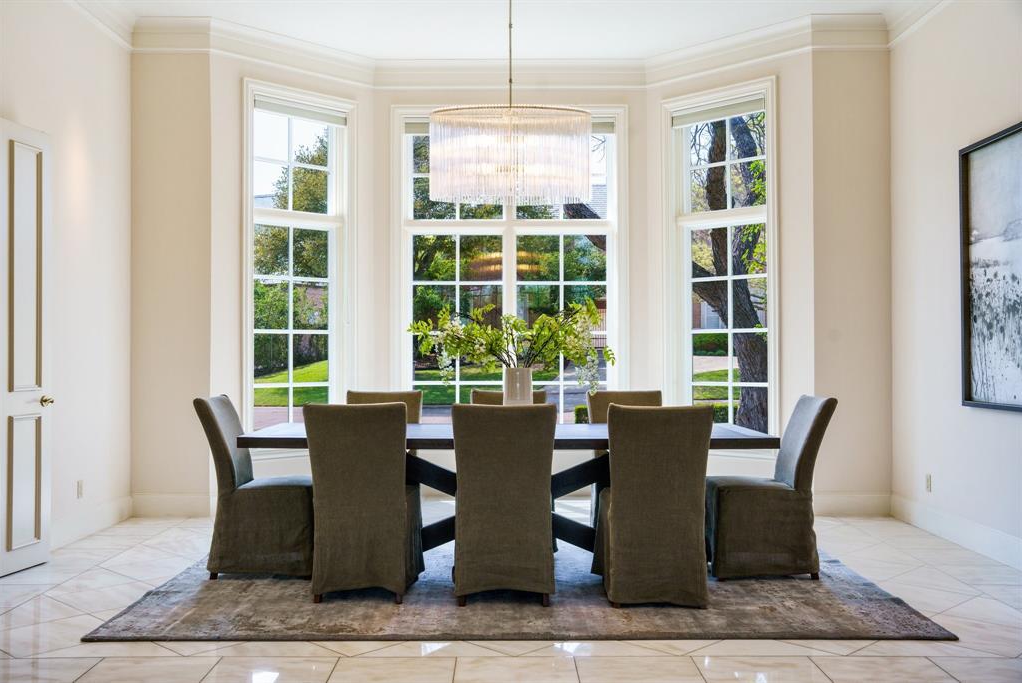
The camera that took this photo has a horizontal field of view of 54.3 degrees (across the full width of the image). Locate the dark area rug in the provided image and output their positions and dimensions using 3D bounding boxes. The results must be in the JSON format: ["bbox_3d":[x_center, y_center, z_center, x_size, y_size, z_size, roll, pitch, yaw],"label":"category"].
[{"bbox_3d":[0.040,1.256,5.494,3.650,0.015,2.740,0,-1,0],"label":"dark area rug"}]

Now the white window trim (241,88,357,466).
[{"bbox_3d":[-1.643,-0.531,7.795,1.039,2.858,0.100,1,-1,-45],"label":"white window trim"}]

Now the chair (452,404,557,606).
[{"bbox_3d":[-0.029,0.762,4.851,0.485,0.945,0.640,0,-1,0],"label":"chair"}]

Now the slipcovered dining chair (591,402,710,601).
[{"bbox_3d":[0.671,0.760,4.818,0.495,0.945,0.640,0,-1,0],"label":"slipcovered dining chair"}]

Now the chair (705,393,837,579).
[{"bbox_3d":[1.383,0.765,5.416,0.640,0.945,0.485,0,-1,0],"label":"chair"}]

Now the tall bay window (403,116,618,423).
[{"bbox_3d":[-0.004,-0.518,8.337,1.780,2.710,0.120,0,-1,0],"label":"tall bay window"}]

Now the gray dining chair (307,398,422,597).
[{"bbox_3d":[-0.722,0.767,4.940,0.490,0.955,0.640,0,-1,0],"label":"gray dining chair"}]

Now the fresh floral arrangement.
[{"bbox_3d":[0.000,0.028,5.600,1.160,0.560,0.750,0,-1,0],"label":"fresh floral arrangement"}]

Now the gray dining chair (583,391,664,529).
[{"bbox_3d":[0.711,0.774,5.988,0.485,0.945,0.640,0,-1,0],"label":"gray dining chair"}]

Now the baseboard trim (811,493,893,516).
[{"bbox_3d":[2.515,1.197,7.305,0.570,0.180,0.025,0,-1,0],"label":"baseboard trim"}]

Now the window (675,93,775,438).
[{"bbox_3d":[1.674,-0.529,7.828,0.120,2.710,0.870,1,-1,-45],"label":"window"}]

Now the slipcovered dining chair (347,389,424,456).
[{"bbox_3d":[-0.790,0.782,6.110,0.490,0.955,0.640,0,-1,0],"label":"slipcovered dining chair"}]

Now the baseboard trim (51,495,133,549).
[{"bbox_3d":[-2.775,1.189,6.655,0.025,0.180,1.320,0,-1,0],"label":"baseboard trim"}]

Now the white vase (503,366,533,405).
[{"bbox_3d":[0.041,0.320,5.496,0.165,0.344,0.165,0,-1,0],"label":"white vase"}]

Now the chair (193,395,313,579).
[{"bbox_3d":[-1.360,0.774,5.470,0.640,0.955,0.490,0,-1,0],"label":"chair"}]

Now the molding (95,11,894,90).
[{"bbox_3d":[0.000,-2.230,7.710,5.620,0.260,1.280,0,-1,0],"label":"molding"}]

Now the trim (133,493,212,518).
[{"bbox_3d":[-2.469,1.190,7.206,0.583,0.180,0.025,0,-1,0],"label":"trim"}]

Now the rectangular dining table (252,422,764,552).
[{"bbox_3d":[-0.015,0.878,5.599,2.770,0.765,1.020,0,-1,0],"label":"rectangular dining table"}]

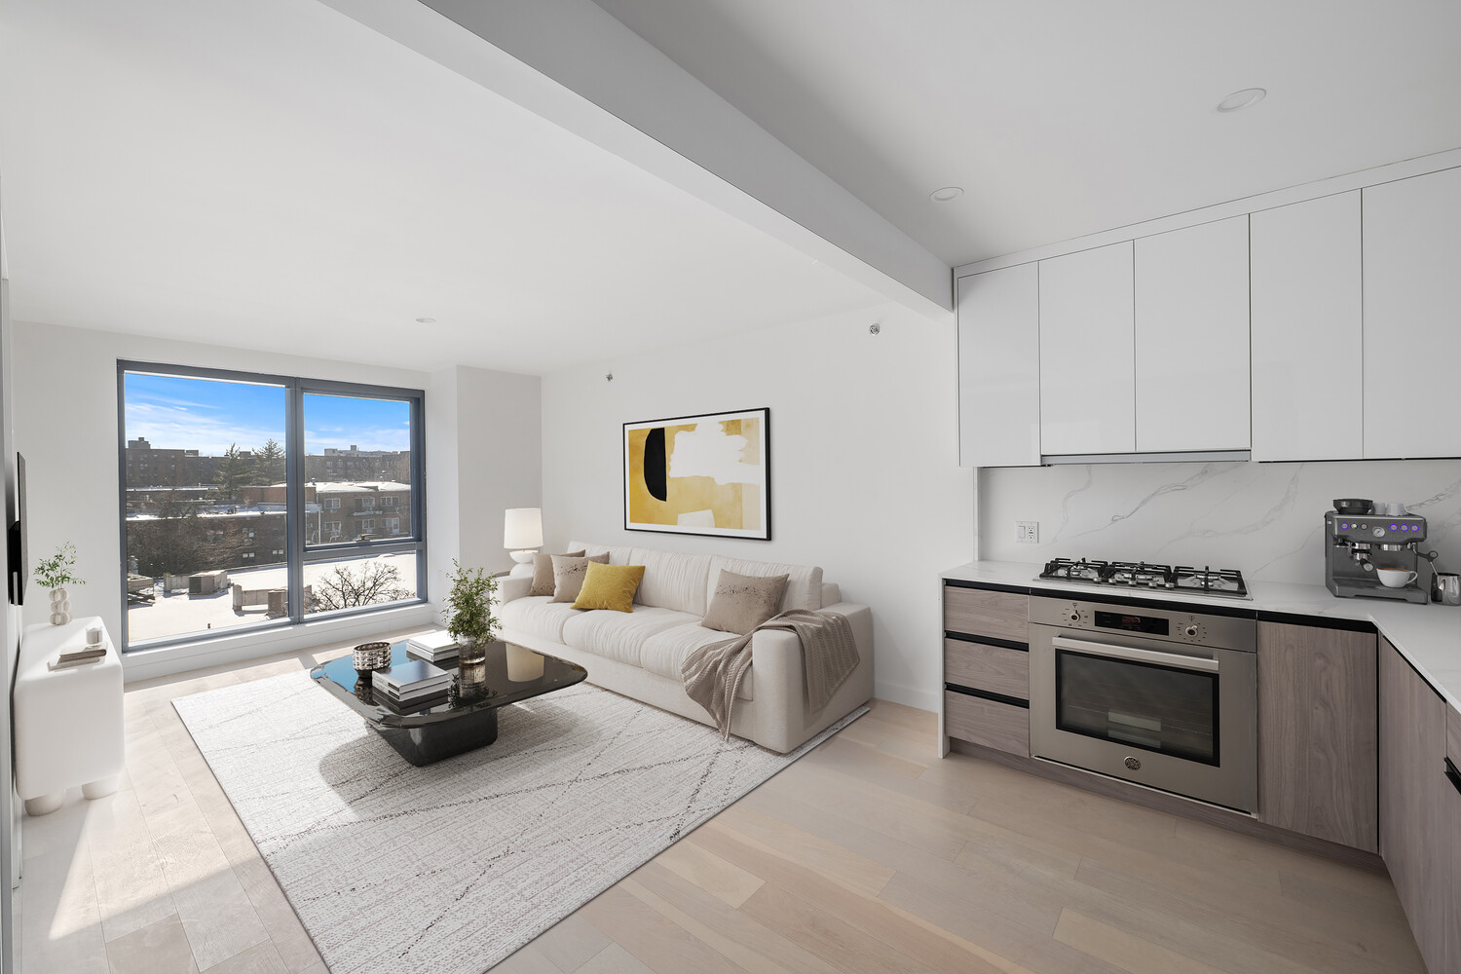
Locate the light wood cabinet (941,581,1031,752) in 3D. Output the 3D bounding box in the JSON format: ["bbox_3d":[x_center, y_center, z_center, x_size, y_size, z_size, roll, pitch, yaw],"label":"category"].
[{"bbox_3d":[1.405,0.913,2.935,0.396,0.870,0.610,0,1,40],"label":"light wood cabinet"}]

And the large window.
[{"bbox_3d":[-3.734,0.121,4.910,0.110,2.140,2.105,0,1,40],"label":"large window"}]

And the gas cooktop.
[{"bbox_3d":[1.854,0.400,2.581,0.750,0.058,0.510,0,1,40],"label":"gas cooktop"}]

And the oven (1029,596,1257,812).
[{"bbox_3d":[1.821,0.854,2.534,0.757,0.735,0.610,0,1,40],"label":"oven"}]

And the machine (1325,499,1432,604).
[{"bbox_3d":[2.504,0.235,2.209,0.235,0.373,0.300,0,1,40],"label":"machine"}]

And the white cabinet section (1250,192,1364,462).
[{"bbox_3d":[2.325,-0.604,2.328,0.305,0.994,0.340,0,1,39],"label":"white cabinet section"}]

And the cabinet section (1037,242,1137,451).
[{"bbox_3d":[1.762,-0.626,2.780,0.377,0.948,0.340,0,1,39],"label":"cabinet section"}]

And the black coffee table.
[{"bbox_3d":[-1.690,1.209,3.287,1.560,0.355,1.020,0,1,40],"label":"black coffee table"}]

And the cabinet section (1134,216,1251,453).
[{"bbox_3d":[2.058,-0.625,2.542,0.379,0.947,0.340,0,1,39],"label":"cabinet section"}]

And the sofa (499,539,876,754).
[{"bbox_3d":[-0.569,0.930,4.238,3.060,0.860,0.970,0,1,40],"label":"sofa"}]

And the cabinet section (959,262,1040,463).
[{"bbox_3d":[1.467,-0.606,3.017,0.381,0.993,0.340,0,1,39],"label":"cabinet section"}]

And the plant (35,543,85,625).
[{"bbox_3d":[-4.177,0.595,3.529,0.220,0.515,0.220,0,1,40],"label":"plant"}]

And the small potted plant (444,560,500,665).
[{"bbox_3d":[-1.507,0.721,3.311,0.270,0.605,0.270,0,1,40],"label":"small potted plant"}]

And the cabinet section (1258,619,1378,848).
[{"bbox_3d":[2.252,0.864,2.239,0.295,0.738,0.590,0,1,39],"label":"cabinet section"}]

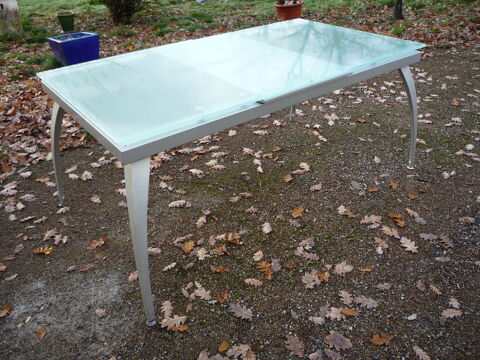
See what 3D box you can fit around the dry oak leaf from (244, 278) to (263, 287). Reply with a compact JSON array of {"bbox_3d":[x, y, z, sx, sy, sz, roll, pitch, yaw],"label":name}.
[{"bbox_3d":[0.058,0.439,1.803,0.076,0.020,0.032,8,34,14],"label":"dry oak leaf"}]

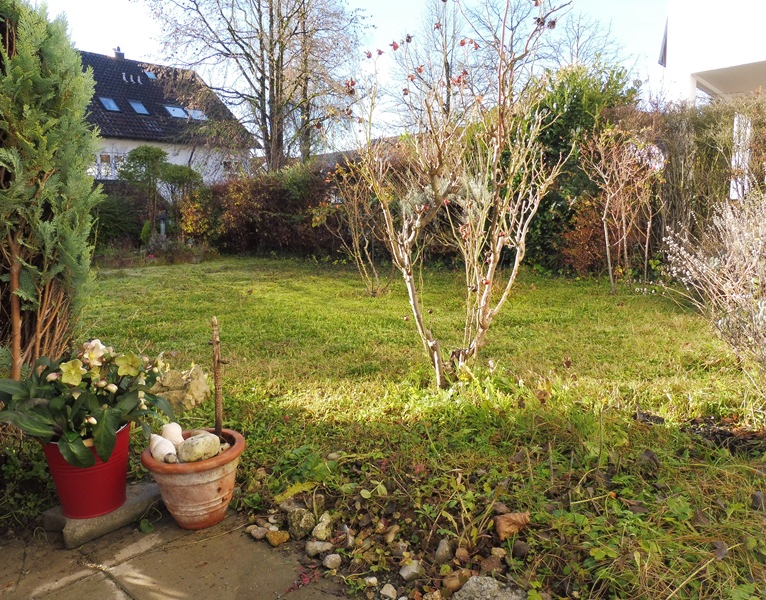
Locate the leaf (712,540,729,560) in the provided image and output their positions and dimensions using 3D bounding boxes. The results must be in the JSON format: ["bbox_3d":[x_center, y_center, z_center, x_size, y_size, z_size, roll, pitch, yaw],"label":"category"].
[{"bbox_3d":[0.765,0.567,1.308,0.038,0.020,0.045,4,9,31],"label":"leaf"}]

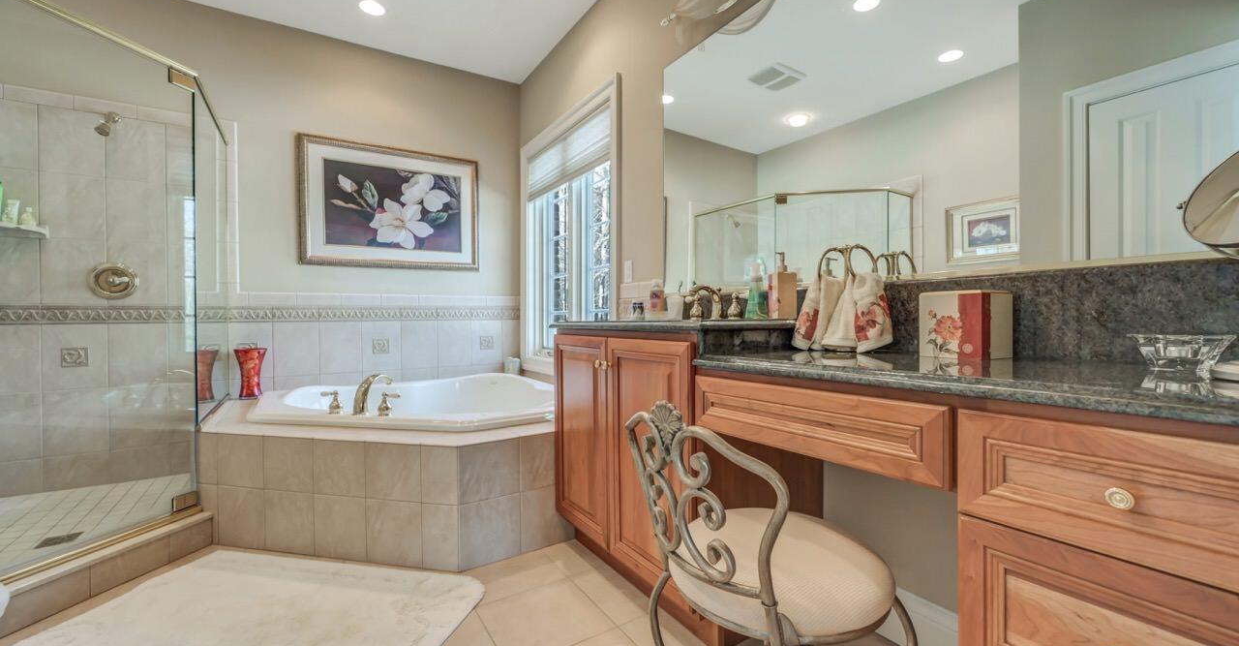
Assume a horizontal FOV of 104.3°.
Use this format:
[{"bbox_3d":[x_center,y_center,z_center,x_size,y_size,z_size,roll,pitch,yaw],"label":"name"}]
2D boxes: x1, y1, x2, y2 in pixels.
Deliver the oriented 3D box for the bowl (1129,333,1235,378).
[{"bbox_3d":[0.933,0.053,0.802,0.116,0.062,0.116,-1,0,-33],"label":"bowl"}]

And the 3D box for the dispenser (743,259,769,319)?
[{"bbox_3d":[0.466,-0.113,1.636,0.065,0.208,0.080,-1,0,-33],"label":"dispenser"}]

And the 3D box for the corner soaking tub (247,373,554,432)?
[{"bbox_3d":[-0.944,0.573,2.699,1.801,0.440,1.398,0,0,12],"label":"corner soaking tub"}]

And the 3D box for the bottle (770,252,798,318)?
[{"bbox_3d":[0.519,-0.116,1.533,0.082,0.214,0.046,-1,0,-33],"label":"bottle"}]

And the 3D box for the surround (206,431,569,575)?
[{"bbox_3d":[-0.961,0.676,2.018,1.522,0.469,0.361,0,0,12],"label":"surround"}]

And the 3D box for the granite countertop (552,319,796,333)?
[{"bbox_3d":[0.197,0.007,1.745,0.573,0.032,0.891,-1,0,-33],"label":"granite countertop"}]

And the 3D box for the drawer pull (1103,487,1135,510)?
[{"bbox_3d":[0.623,0.218,0.598,0.027,0.028,0.028,-1,0,-33],"label":"drawer pull"}]

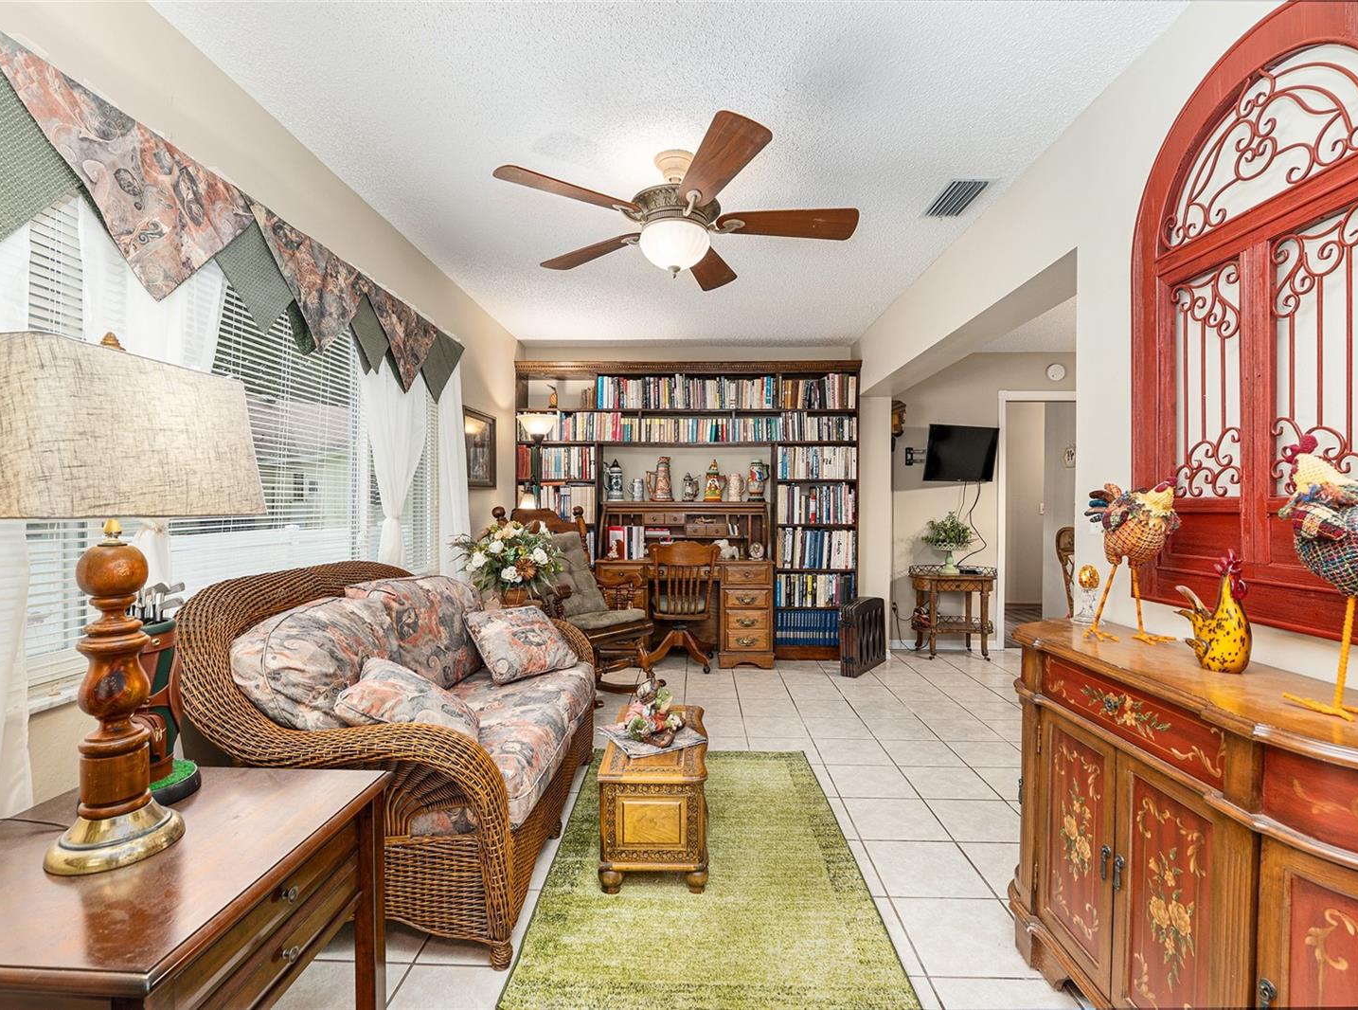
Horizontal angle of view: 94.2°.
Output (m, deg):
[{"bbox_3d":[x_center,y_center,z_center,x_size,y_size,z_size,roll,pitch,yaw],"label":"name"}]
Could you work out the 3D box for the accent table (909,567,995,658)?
[{"bbox_3d":[2.143,0.830,4.949,0.640,0.700,0.380,0,0,2],"label":"accent table"}]

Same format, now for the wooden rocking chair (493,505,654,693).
[{"bbox_3d":[-0.627,0.596,4.020,0.920,1.150,0.660,0,0,39],"label":"wooden rocking chair"}]

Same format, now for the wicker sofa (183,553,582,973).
[{"bbox_3d":[-0.826,0.692,2.290,0.860,0.950,1.480,0,0,2],"label":"wicker sofa"}]

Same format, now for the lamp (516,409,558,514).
[{"bbox_3d":[-1.032,0.251,4.599,0.310,1.840,0.310,0,0,2],"label":"lamp"}]

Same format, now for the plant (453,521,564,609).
[{"bbox_3d":[-0.904,0.324,3.379,0.560,0.450,0.460,0,0,2],"label":"plant"}]

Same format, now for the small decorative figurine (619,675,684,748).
[{"bbox_3d":[-0.094,0.699,2.179,0.210,0.210,0.170,0,0,-16],"label":"small decorative figurine"}]

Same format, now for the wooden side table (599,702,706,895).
[{"bbox_3d":[-0.075,0.981,2.203,0.325,0.355,0.660,0,0,2],"label":"wooden side table"}]

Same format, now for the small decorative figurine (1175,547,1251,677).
[{"bbox_3d":[1.185,0.232,1.400,0.090,0.255,0.130,0,0,-44],"label":"small decorative figurine"}]

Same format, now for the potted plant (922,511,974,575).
[{"bbox_3d":[2.112,0.294,4.949,0.370,0.490,0.340,0,0,2],"label":"potted plant"}]

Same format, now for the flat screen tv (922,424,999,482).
[{"bbox_3d":[2.193,-0.388,4.901,0.710,0.425,0.070,0,9,-22],"label":"flat screen tv"}]

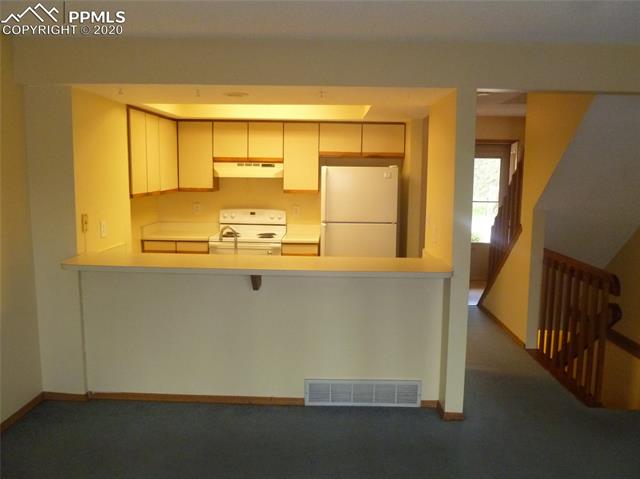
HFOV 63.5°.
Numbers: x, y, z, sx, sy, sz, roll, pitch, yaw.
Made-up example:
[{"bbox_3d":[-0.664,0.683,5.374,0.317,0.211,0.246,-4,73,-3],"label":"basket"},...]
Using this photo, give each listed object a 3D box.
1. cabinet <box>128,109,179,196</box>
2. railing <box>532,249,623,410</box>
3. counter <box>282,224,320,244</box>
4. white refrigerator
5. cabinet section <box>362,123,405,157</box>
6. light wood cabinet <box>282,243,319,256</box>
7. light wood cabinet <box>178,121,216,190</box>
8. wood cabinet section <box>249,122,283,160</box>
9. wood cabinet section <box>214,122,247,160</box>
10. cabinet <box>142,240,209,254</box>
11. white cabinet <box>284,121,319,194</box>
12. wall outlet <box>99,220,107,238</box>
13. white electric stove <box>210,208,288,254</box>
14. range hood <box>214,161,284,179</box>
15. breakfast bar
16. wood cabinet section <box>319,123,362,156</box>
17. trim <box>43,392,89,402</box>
[{"bbox_3d":[-1.730,-0.818,4.986,0.332,0.751,1.325,1,7,2],"label":"cabinet"},{"bbox_3d":[2.008,0.640,4.171,0.100,0.971,1.300,1,7,2],"label":"railing"},{"bbox_3d":[-0.185,-0.048,5.665,0.404,0.142,0.635,1,7,2],"label":"counter"},{"bbox_3d":[0.397,0.073,5.547,0.755,1.685,0.710,1,8,2],"label":"white refrigerator"},{"bbox_3d":[0.688,-1.083,5.671,0.453,0.364,0.320,1,7,2],"label":"cabinet section"},{"bbox_3d":[-0.190,0.457,5.741,0.394,0.879,0.615,1,7,2],"label":"light wood cabinet"},{"bbox_3d":[-1.326,-0.908,5.691,0.376,0.747,0.322,1,8,2],"label":"light wood cabinet"},{"bbox_3d":[-0.572,-1.068,5.713,0.383,0.432,0.320,1,7,2],"label":"wood cabinet section"},{"bbox_3d":[-0.950,-1.073,5.725,0.373,0.434,0.320,1,7,2],"label":"wood cabinet section"},{"bbox_3d":[-1.491,0.437,5.723,0.702,0.872,0.627,1,8,2],"label":"cabinet"},{"bbox_3d":[-0.191,-0.890,5.661,0.378,0.747,0.322,1,8,2],"label":"white cabinet"},{"bbox_3d":[-1.621,-0.071,3.869,0.010,0.116,0.074,1,8,2],"label":"wall outlet"},{"bbox_3d":[-0.764,0.293,5.684,0.760,1.206,0.690,1,7,2],"label":"white electric stove"},{"bbox_3d":[-0.767,-0.762,5.679,0.755,0.161,0.460,1,7,2],"label":"range hood"},{"bbox_3d":[-0.397,0.664,3.518,2.440,1.039,0.494,1,8,2],"label":"breakfast bar"},{"bbox_3d":[0.231,-1.089,5.685,0.462,0.365,0.320,1,7,2],"label":"wood cabinet section"},{"bbox_3d":[-1.807,1.119,3.681,0.332,0.061,0.015,1,7,2],"label":"trim"}]

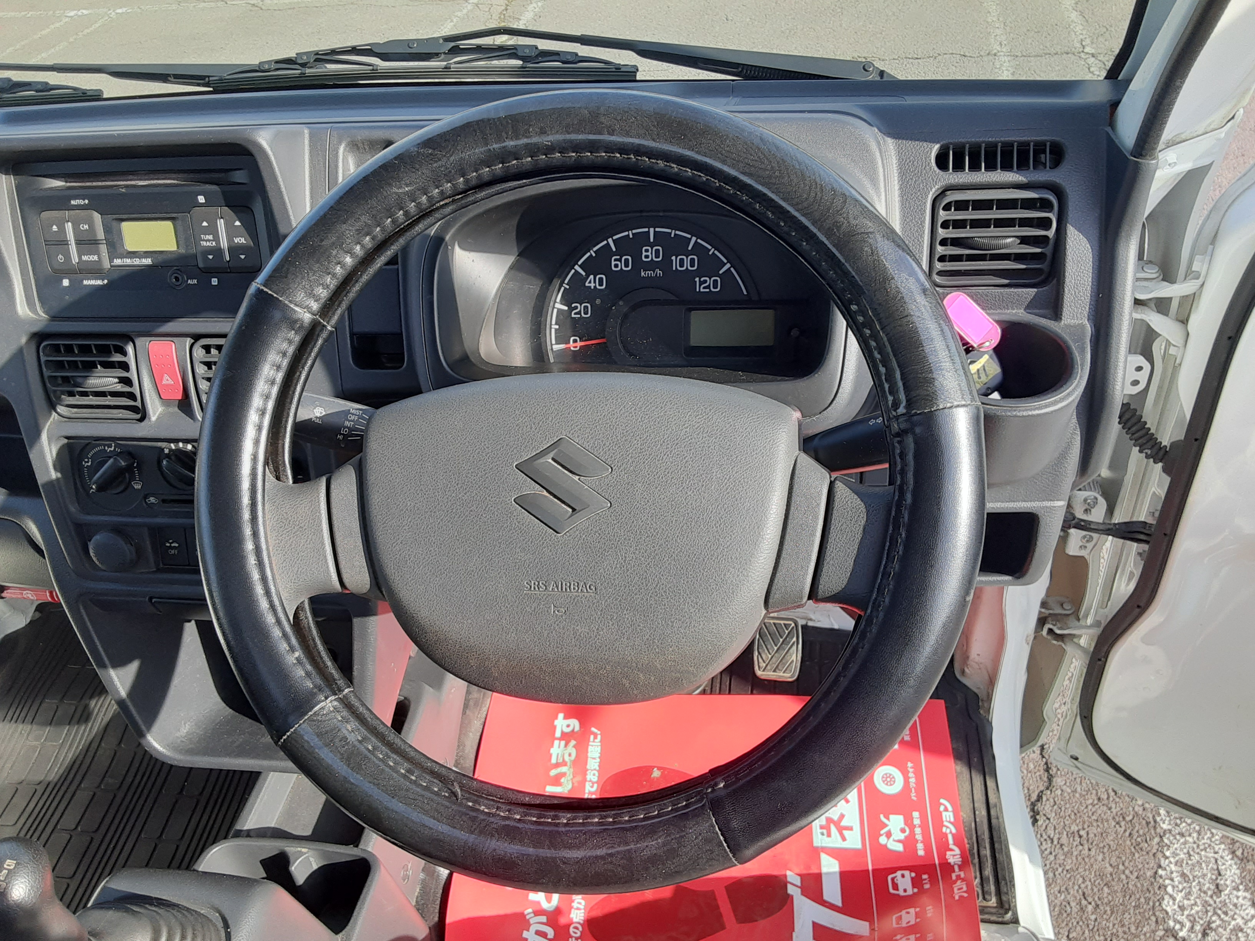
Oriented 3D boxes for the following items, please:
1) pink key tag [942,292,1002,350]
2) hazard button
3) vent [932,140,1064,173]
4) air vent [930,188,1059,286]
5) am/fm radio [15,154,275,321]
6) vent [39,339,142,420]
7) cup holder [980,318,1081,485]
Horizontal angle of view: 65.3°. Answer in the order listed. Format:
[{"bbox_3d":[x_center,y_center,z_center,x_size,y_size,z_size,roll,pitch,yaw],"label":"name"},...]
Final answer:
[{"bbox_3d":[0.213,-0.092,0.605,0.019,0.004,0.045,-43,69,1],"label":"pink key tag"},{"bbox_3d":[-0.331,-0.074,0.713,0.019,0.044,0.014,2,21,10],"label":"hazard button"},{"bbox_3d":[0.246,-0.211,0.657,0.081,0.019,0.020,0,19,6],"label":"vent"},{"bbox_3d":[0.234,-0.152,0.636,0.076,0.060,0.030,0,21,6],"label":"air vent"},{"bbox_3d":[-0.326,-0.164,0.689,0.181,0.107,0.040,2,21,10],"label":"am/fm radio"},{"bbox_3d":[-0.386,-0.070,0.726,0.073,0.060,0.030,2,21,10],"label":"vent"},{"bbox_3d":[0.230,-0.044,0.623,0.088,0.066,0.096,1,41,7],"label":"cup holder"}]

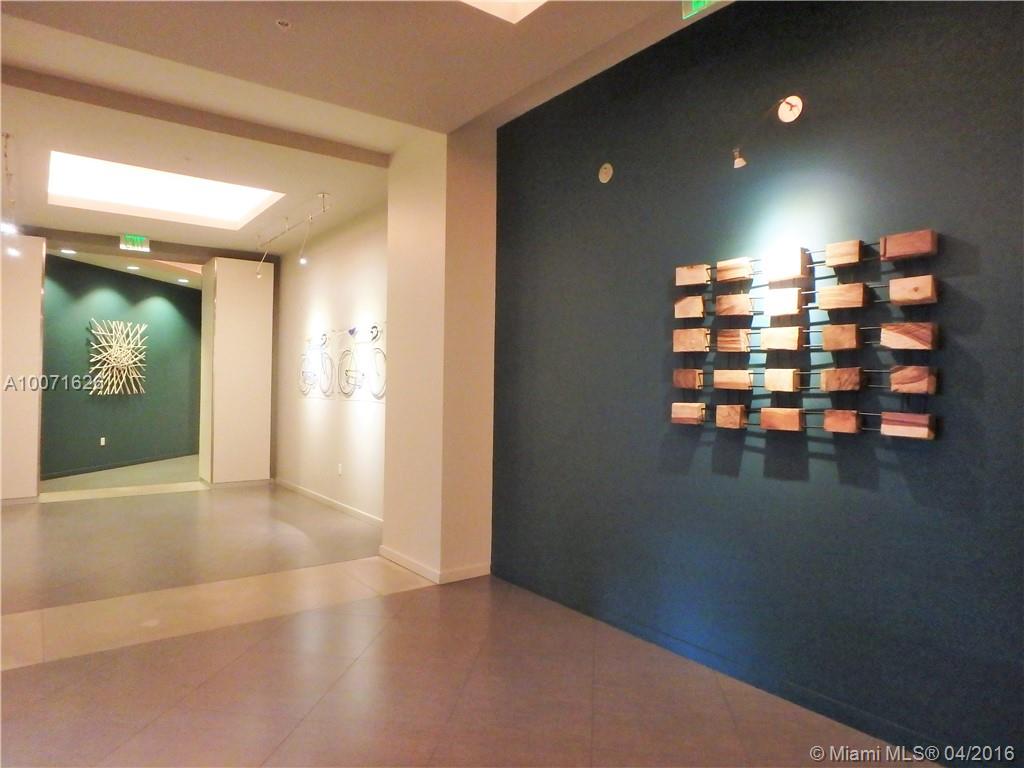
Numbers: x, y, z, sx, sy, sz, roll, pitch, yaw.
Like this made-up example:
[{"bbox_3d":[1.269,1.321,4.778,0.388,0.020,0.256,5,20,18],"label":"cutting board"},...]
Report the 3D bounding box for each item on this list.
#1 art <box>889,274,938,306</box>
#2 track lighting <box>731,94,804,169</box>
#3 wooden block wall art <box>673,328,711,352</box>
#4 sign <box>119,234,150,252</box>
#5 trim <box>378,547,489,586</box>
[{"bbox_3d":[1.660,-0.391,2.567,0.062,0.095,0.151,1,-1,-38],"label":"art"},{"bbox_3d":[1.110,-1.106,2.715,0.400,0.415,0.125,1,0,-37],"label":"track lighting"},{"bbox_3d":[0.960,-0.228,3.313,0.049,0.119,0.200,1,-1,-37],"label":"wooden block wall art"},{"bbox_3d":[-4.581,-1.715,7.550,0.310,0.195,0.050,1,0,-36],"label":"sign"},{"bbox_3d":[-0.605,1.339,4.735,0.440,0.080,0.890,1,0,-36],"label":"trim"}]

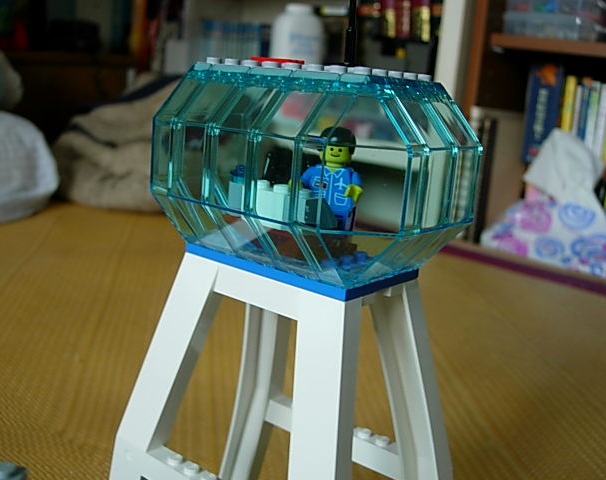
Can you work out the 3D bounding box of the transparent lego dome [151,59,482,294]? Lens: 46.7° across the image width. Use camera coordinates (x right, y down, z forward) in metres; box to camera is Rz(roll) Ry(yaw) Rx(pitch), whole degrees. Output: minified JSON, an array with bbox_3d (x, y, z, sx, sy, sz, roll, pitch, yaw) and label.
[{"bbox_3d":[-0.003,-0.023,0.214,0.096,0.059,0.058,14,15,37],"label":"transparent lego dome"}]

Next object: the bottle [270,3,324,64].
[{"bbox_3d":[-0.012,-0.275,1.078,0.079,0.165,0.072,2,13,-11],"label":"bottle"}]

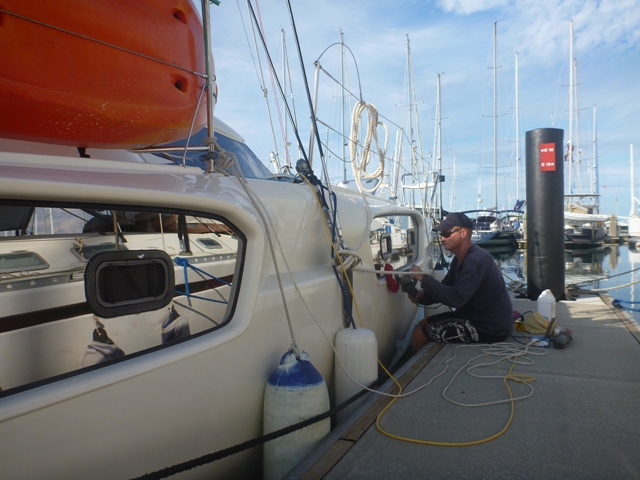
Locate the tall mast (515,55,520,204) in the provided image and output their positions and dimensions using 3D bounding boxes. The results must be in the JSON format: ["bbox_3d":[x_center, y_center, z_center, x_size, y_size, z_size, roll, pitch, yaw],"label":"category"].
[{"bbox_3d":[14.878,-8.400,39.000,0.220,11.752,0.220,-1,1,24],"label":"tall mast"}]

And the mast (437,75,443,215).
[{"bbox_3d":[9.233,-7.302,40.000,0.220,11.281,0.220,-1,1,24],"label":"mast"}]

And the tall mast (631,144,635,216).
[{"bbox_3d":[25.353,-4.827,42.000,0.220,5.841,0.220,-1,1,24],"label":"tall mast"}]

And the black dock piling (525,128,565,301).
[{"bbox_3d":[2.456,-0.273,5.650,0.410,1.900,0.410,-1,1,24],"label":"black dock piling"}]

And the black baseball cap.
[{"bbox_3d":[0.909,-0.120,3.550,0.270,0.135,0.180,-1,0,13],"label":"black baseball cap"}]

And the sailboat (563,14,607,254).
[{"bbox_3d":[18.435,-7.932,37.500,4.000,16.800,12.000,-1,1,24],"label":"sailboat"}]

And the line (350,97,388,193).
[{"bbox_3d":[0.330,-0.650,3.600,0.280,0.640,0.180,-1,0,6],"label":"line"}]

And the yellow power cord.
[{"bbox_3d":[0.595,0.160,2.820,1.150,1.070,2.100,-1,1,24],"label":"yellow power cord"}]

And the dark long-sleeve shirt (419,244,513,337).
[{"bbox_3d":[0.985,0.331,3.530,0.590,0.580,0.480,-1,0,13],"label":"dark long-sleeve shirt"}]

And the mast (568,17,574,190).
[{"bbox_3d":[18.666,-9.705,38.500,0.220,13.535,0.220,-1,1,24],"label":"mast"}]

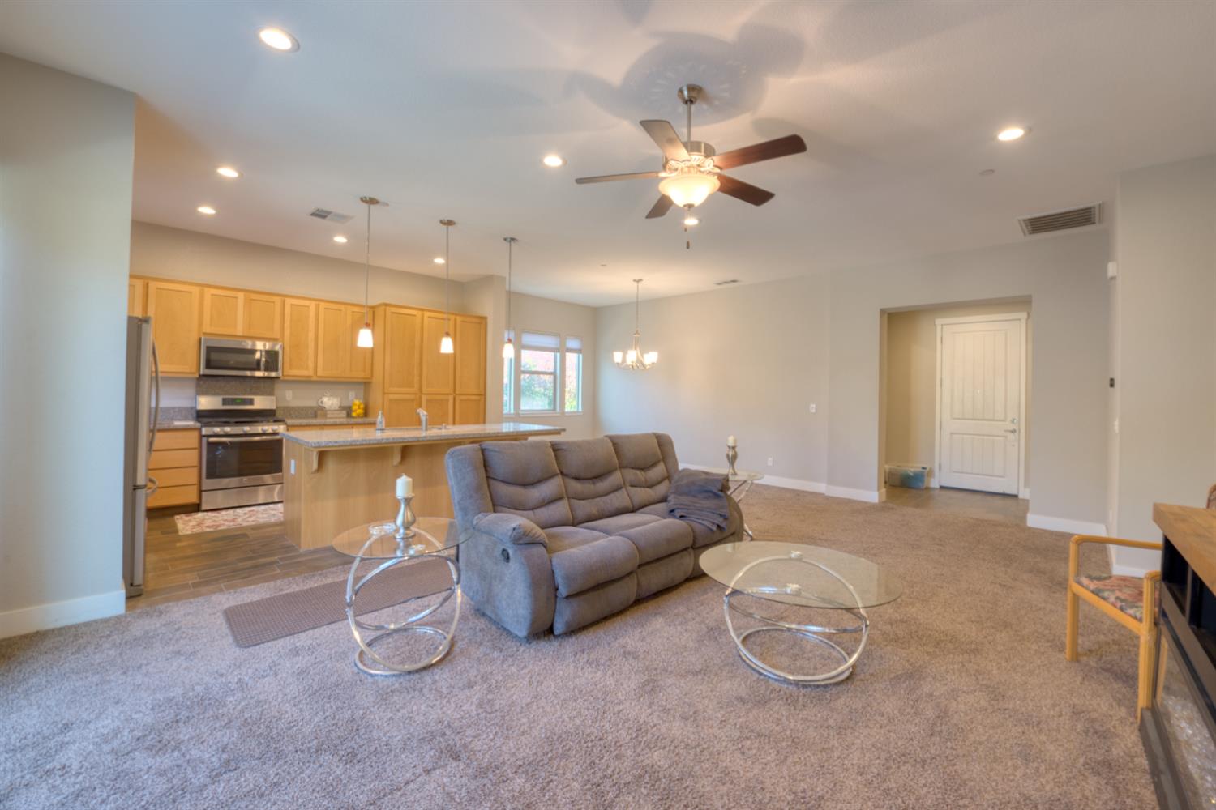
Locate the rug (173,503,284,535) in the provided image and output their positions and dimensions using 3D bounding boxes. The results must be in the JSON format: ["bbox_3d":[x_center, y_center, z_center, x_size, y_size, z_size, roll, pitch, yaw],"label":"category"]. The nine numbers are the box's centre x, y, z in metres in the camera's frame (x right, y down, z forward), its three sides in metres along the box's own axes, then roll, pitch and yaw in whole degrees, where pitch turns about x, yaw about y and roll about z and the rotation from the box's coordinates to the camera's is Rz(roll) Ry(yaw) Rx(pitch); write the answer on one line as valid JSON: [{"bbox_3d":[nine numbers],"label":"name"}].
[{"bbox_3d":[-3.693,1.146,4.953,0.870,0.012,1.200,1,1,45],"label":"rug"}]

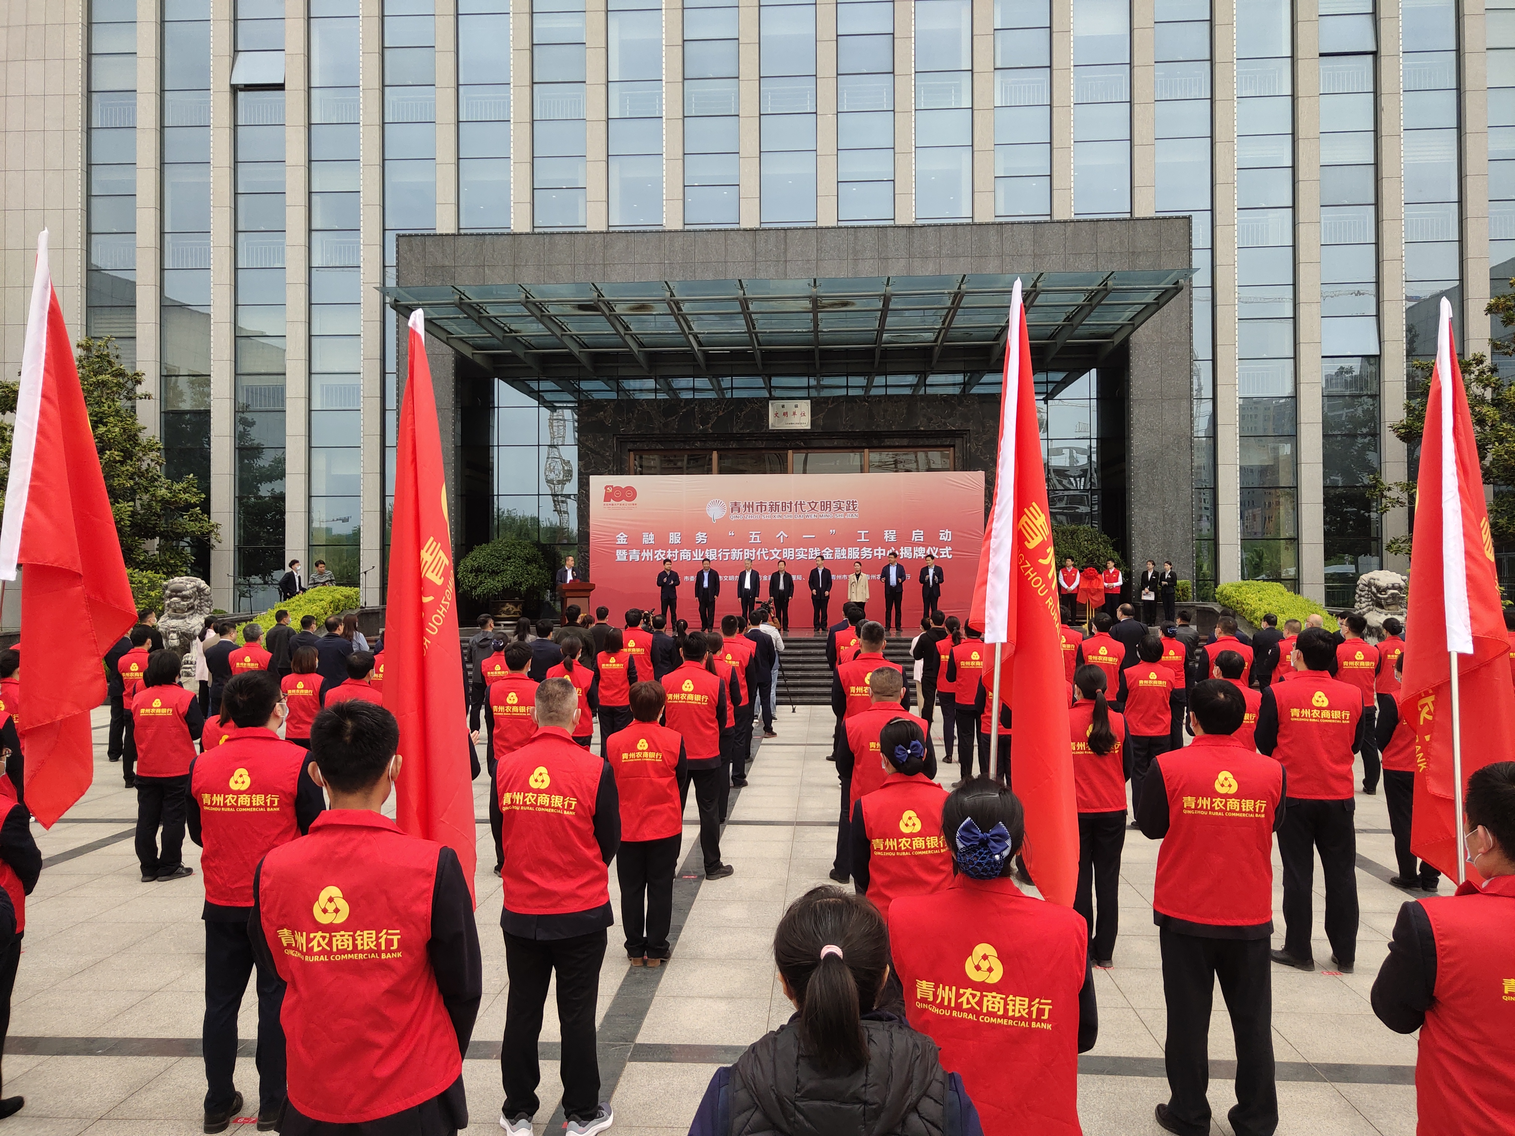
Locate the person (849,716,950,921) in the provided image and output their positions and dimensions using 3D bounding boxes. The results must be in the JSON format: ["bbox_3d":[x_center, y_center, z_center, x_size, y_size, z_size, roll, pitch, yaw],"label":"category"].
[{"bbox_3d":[0.599,1.385,5.170,0.480,1.600,0.330,0,-1,3],"label":"person"}]

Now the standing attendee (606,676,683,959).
[{"bbox_3d":[-0.632,1.440,7.380,0.500,1.600,0.340,0,-1,6],"label":"standing attendee"}]

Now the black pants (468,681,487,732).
[{"bbox_3d":[-3.563,1.852,17.000,0.370,0.910,0.270,0,-1,9],"label":"black pants"}]

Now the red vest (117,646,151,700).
[{"bbox_3d":[-6.300,1.129,13.400,0.460,0.640,0.280,0,-1,9],"label":"red vest"}]

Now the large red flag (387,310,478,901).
[{"bbox_3d":[-0.858,0.115,3.480,0.260,1.600,0.270,0,-1,2],"label":"large red flag"}]

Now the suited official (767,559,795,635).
[{"bbox_3d":[0.566,0.653,30.200,0.550,1.660,0.340,0,-1,3],"label":"suited official"}]

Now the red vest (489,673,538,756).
[{"bbox_3d":[-1.798,1.107,9.800,0.400,0.640,0.260,0,-1,3],"label":"red vest"}]

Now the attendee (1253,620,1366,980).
[{"bbox_3d":[2.977,1.232,7.080,0.570,1.790,0.420,0,-1,-3],"label":"attendee"}]

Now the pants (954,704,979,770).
[{"bbox_3d":[2.174,1.752,13.400,0.380,0.920,0.280,0,-1,0],"label":"pants"}]

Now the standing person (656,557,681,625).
[{"bbox_3d":[-2.028,0.644,30.000,0.520,1.690,0.400,0,-1,-3],"label":"standing person"}]

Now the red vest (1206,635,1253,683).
[{"bbox_3d":[4.778,1.034,13.300,0.480,0.690,0.270,0,-1,2],"label":"red vest"}]

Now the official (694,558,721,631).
[{"bbox_3d":[-1.149,0.633,30.000,0.560,1.680,0.350,0,-1,3],"label":"official"}]

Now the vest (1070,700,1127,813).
[{"bbox_3d":[1.876,1.060,7.380,0.400,0.635,0.260,0,-1,3],"label":"vest"}]

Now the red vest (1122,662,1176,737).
[{"bbox_3d":[3.452,1.153,11.550,0.430,0.661,0.260,0,-1,3],"label":"red vest"}]

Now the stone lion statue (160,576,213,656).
[{"bbox_3d":[-9.713,1.000,22.400,0.850,1.700,1.100,0,-1,2],"label":"stone lion statue"}]

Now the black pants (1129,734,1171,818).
[{"bbox_3d":[3.392,1.711,11.300,0.380,0.920,0.280,0,-1,-2],"label":"black pants"}]

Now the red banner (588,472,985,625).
[{"bbox_3d":[0.727,-0.410,32.000,9.670,3.750,0.100,0,-1,4],"label":"red banner"}]

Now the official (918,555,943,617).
[{"bbox_3d":[3.984,0.581,30.000,0.550,1.730,0.360,0,-1,7],"label":"official"}]

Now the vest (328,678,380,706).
[{"bbox_3d":[-2.823,1.105,9.250,0.460,0.660,0.290,0,-1,6],"label":"vest"}]

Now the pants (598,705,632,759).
[{"bbox_3d":[-1.442,1.771,13.500,0.380,0.910,0.280,0,-1,3],"label":"pants"}]

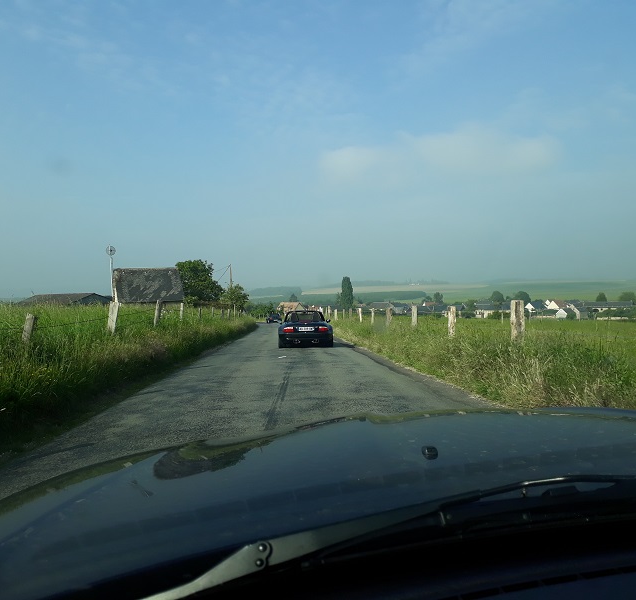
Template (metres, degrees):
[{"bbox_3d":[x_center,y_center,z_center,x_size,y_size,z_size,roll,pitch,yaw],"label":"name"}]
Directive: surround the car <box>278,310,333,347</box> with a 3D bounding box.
[{"bbox_3d":[-0.430,0.930,21.000,1.740,1.240,4.030,0,-1,-3],"label":"car"}]

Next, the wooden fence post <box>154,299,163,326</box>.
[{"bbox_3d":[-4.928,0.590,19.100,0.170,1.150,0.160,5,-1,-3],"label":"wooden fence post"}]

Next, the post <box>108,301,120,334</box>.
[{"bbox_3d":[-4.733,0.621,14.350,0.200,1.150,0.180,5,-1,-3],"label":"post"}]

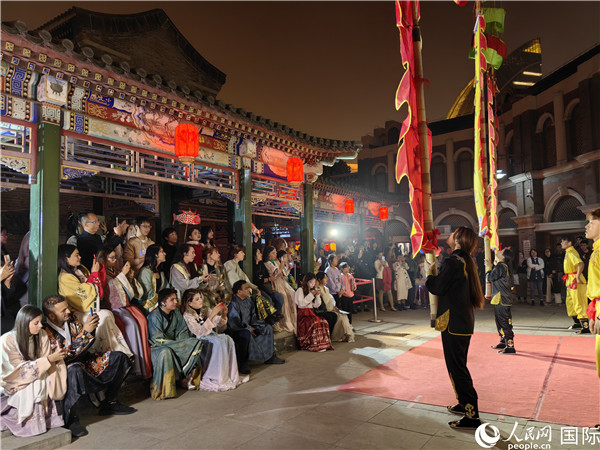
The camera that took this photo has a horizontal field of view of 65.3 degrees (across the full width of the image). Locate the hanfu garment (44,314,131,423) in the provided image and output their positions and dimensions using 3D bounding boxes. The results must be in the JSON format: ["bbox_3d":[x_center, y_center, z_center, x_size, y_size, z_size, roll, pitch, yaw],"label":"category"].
[{"bbox_3d":[-1.821,1.192,4.060,0.660,0.860,0.700,-4,-6,34],"label":"hanfu garment"}]

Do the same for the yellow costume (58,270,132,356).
[{"bbox_3d":[-2.220,0.920,5.120,0.760,1.020,0.560,-2,-4,17],"label":"yellow costume"}]

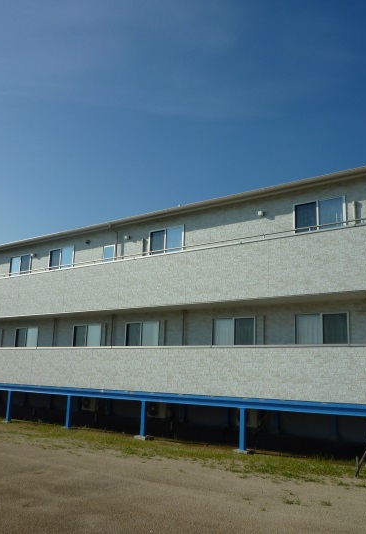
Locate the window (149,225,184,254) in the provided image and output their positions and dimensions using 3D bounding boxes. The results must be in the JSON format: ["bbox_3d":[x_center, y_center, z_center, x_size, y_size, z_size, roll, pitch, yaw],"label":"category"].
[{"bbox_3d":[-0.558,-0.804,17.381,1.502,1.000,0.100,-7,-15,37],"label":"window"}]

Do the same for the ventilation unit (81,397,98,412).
[{"bbox_3d":[-3.266,4.871,18.497,0.750,0.550,0.280,-7,-14,37],"label":"ventilation unit"}]

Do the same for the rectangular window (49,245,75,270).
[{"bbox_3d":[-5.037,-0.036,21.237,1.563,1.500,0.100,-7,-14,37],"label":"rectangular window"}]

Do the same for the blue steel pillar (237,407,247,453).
[{"bbox_3d":[1.508,3.997,12.698,0.130,0.985,0.130,-7,-14,37],"label":"blue steel pillar"}]

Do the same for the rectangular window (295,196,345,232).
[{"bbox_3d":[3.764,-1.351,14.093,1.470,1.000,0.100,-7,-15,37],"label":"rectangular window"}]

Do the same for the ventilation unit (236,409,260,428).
[{"bbox_3d":[1.804,4.055,13.984,0.680,0.560,0.280,-7,-15,37],"label":"ventilation unit"}]

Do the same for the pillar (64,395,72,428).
[{"bbox_3d":[-3.653,4.619,16.369,0.130,0.974,0.130,-7,-14,37],"label":"pillar"}]

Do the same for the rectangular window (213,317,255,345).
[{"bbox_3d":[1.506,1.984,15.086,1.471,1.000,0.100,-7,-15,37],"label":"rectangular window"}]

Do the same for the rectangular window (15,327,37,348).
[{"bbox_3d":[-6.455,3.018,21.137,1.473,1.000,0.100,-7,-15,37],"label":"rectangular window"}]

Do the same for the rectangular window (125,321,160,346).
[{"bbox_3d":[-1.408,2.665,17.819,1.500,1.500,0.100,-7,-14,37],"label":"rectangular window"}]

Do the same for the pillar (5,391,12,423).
[{"bbox_3d":[-6.056,4.850,17.975,0.110,1.070,0.110,-7,-15,37],"label":"pillar"}]

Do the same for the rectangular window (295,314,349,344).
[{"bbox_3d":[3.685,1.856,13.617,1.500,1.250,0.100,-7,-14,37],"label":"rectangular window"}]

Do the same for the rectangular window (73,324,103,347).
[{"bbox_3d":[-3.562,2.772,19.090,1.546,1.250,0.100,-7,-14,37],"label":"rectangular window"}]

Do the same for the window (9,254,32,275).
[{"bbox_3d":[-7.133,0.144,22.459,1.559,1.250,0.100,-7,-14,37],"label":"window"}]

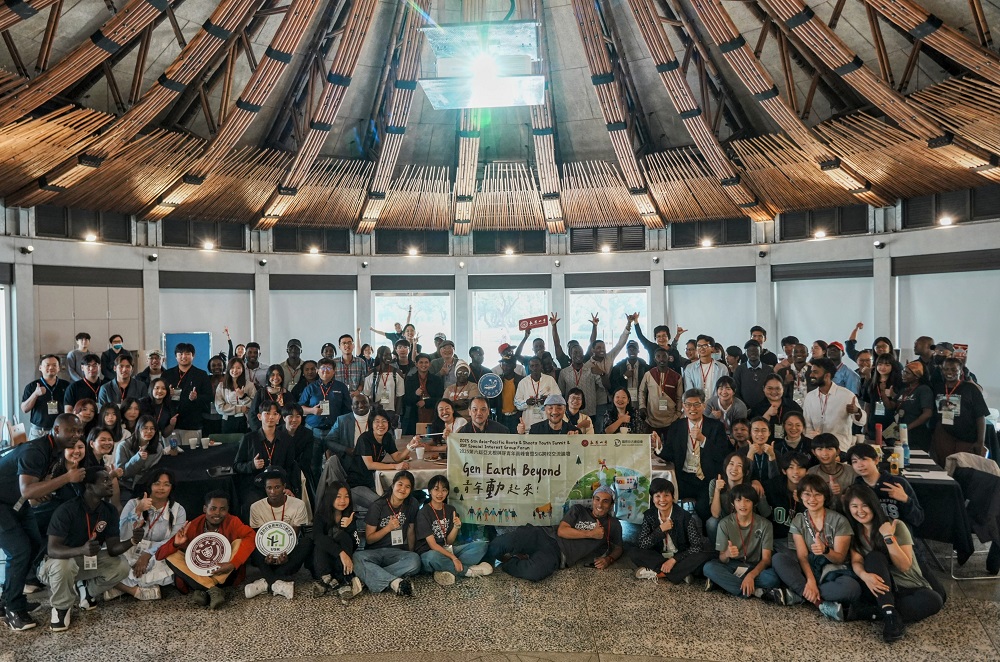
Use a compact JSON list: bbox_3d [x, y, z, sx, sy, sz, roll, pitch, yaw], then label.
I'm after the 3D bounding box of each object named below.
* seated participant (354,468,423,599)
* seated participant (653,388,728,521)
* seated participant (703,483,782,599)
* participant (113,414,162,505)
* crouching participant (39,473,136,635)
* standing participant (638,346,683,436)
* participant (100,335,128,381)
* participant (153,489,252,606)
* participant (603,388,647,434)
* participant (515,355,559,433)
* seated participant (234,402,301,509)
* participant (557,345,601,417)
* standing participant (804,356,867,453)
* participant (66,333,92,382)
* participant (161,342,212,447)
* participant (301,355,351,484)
[{"bbox_3d":[-0.909,1.573,5.330,0.580,0.870,0.650,-1,1,-7],"label":"seated participant"},{"bbox_3d":[1.560,1.169,5.420,0.620,1.385,0.720,0,1,13],"label":"seated participant"},{"bbox_3d":[1.808,1.500,4.920,0.660,0.737,0.660,0,1,16],"label":"seated participant"},{"bbox_3d":[-3.342,1.400,6.150,0.500,1.260,0.750,-1,1,-30],"label":"participant"},{"bbox_3d":[-2.869,1.459,4.660,0.640,1.000,0.750,-1,1,-25],"label":"crouching participant"},{"bbox_3d":[1.894,1.076,7.850,0.520,1.730,0.360,-1,1,7],"label":"standing participant"},{"bbox_3d":[-5.657,0.946,9.800,0.480,1.774,0.330,-1,1,-25],"label":"participant"},{"bbox_3d":[-2.153,1.539,4.880,0.680,0.717,0.720,-1,1,-19],"label":"participant"},{"bbox_3d":[1.273,1.249,6.800,0.550,1.240,0.750,-1,1,5],"label":"participant"},{"bbox_3d":[0.434,1.127,7.700,0.530,1.670,0.380,-1,1,0],"label":"participant"},{"bbox_3d":[-2.036,1.286,5.850,0.580,1.280,0.800,-1,1,-6],"label":"seated participant"},{"bbox_3d":[0.873,1.012,7.400,0.540,1.700,0.340,-1,1,3],"label":"participant"},{"bbox_3d":[2.949,1.101,5.900,0.580,1.700,0.420,0,1,30],"label":"standing participant"},{"bbox_3d":[-5.398,0.994,8.600,0.500,1.830,0.330,-1,1,-30],"label":"participant"},{"bbox_3d":[-3.218,0.999,6.850,0.540,1.741,0.400,-1,1,-20],"label":"participant"},{"bbox_3d":[-2.020,1.154,7.700,0.560,1.680,0.360,-1,1,-10],"label":"participant"}]

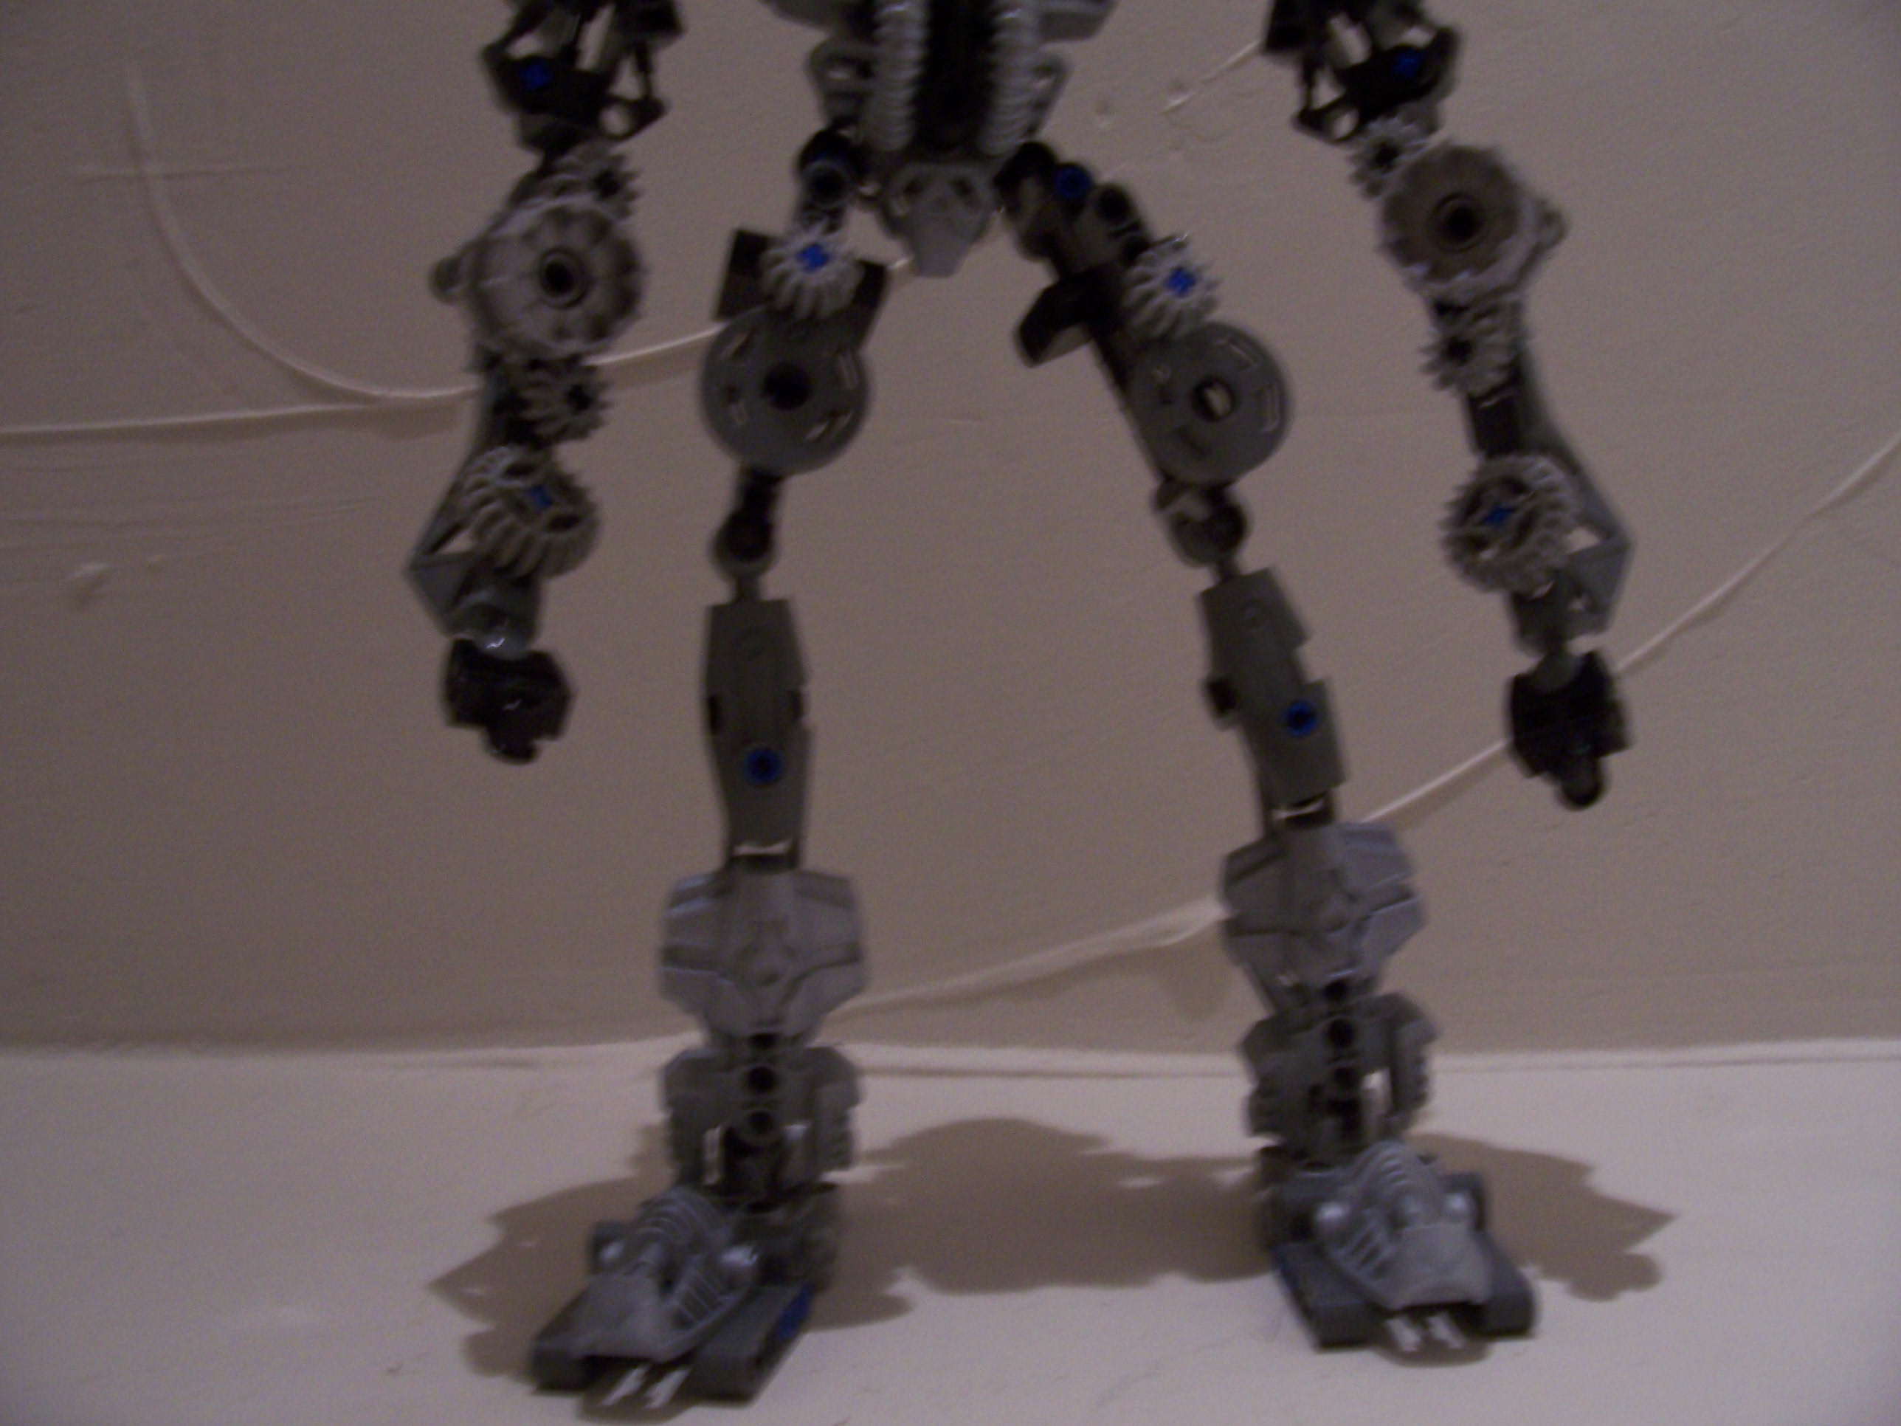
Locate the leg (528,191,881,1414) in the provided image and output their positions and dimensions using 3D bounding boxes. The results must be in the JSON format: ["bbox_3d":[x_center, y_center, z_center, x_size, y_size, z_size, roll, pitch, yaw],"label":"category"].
[{"bbox_3d":[-0.040,0.010,0.317,0.051,0.196,0.055,2,10,10],"label":"leg"}]

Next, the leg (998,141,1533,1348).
[{"bbox_3d":[0.054,0.006,0.324,0.086,0.200,0.056,-1,10,-8],"label":"leg"}]

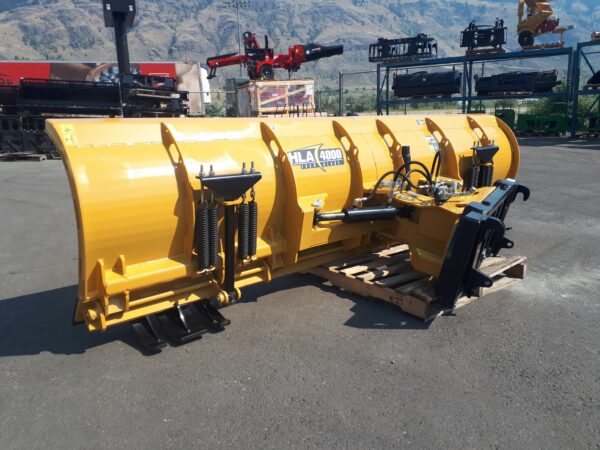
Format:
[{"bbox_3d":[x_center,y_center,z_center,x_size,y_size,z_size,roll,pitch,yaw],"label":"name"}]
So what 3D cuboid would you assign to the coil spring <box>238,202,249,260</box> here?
[{"bbox_3d":[-0.329,0.035,2.726,0.055,0.350,0.055,1,15,0],"label":"coil spring"}]

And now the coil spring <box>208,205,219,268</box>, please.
[{"bbox_3d":[-0.480,0.058,2.597,0.055,0.350,0.055,1,15,0],"label":"coil spring"}]

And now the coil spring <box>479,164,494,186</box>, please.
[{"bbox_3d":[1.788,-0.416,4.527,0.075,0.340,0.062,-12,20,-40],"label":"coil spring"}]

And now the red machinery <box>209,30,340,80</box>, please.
[{"bbox_3d":[-0.934,-5.941,16.500,4.700,1.500,1.500,4,13,22],"label":"red machinery"}]

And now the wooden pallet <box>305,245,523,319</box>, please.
[{"bbox_3d":[0.747,0.276,3.175,1.030,0.136,1.133,-10,15,-35],"label":"wooden pallet"}]

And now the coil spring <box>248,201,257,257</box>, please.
[{"bbox_3d":[-0.281,0.021,2.766,0.055,0.350,0.055,1,15,0],"label":"coil spring"}]

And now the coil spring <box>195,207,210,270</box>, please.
[{"bbox_3d":[-0.527,0.068,2.557,0.055,0.350,0.055,-12,20,-40],"label":"coil spring"}]

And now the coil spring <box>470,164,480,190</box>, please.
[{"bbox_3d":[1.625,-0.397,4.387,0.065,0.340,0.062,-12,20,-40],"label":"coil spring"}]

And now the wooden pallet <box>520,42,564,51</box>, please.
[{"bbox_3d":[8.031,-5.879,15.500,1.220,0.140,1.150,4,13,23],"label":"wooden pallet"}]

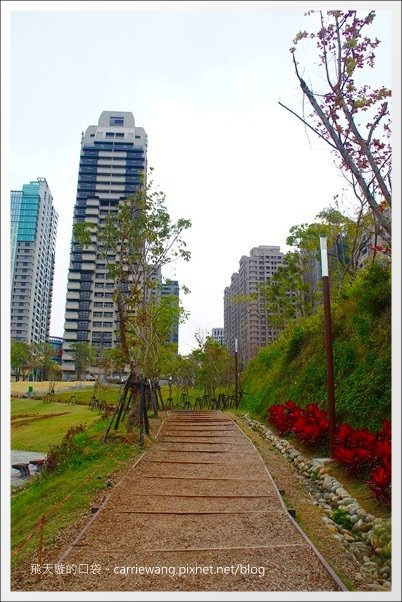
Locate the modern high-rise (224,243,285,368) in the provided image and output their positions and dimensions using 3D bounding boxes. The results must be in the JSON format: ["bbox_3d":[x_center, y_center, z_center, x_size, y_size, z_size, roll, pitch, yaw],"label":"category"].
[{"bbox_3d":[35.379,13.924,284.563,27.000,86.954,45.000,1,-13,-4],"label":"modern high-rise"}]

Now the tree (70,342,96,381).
[{"bbox_3d":[-21.305,11.055,82.782,4.778,6.934,4.778,0,-13,0],"label":"tree"}]

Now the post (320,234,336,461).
[{"bbox_3d":[2.202,0.698,7.936,0.110,3.868,0.110,0,-13,0],"label":"post"}]

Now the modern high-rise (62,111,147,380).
[{"bbox_3d":[-32.521,-19.650,166.425,24.963,98.323,22.000,2,-13,-6],"label":"modern high-rise"}]

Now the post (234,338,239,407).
[{"bbox_3d":[2.020,4.104,25.955,0.110,3.868,0.110,0,-13,0],"label":"post"}]

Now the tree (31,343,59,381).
[{"bbox_3d":[-28.384,11.240,82.823,5.145,7.299,5.145,0,-13,0],"label":"tree"}]

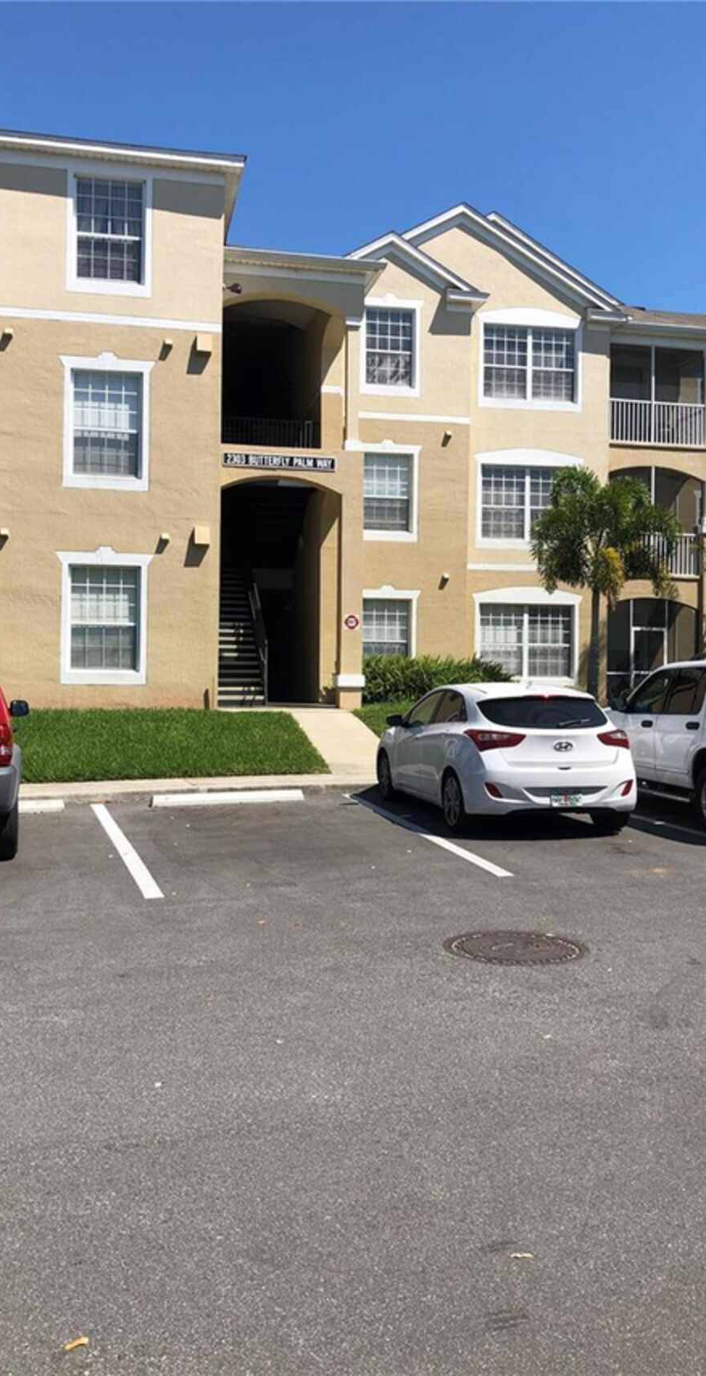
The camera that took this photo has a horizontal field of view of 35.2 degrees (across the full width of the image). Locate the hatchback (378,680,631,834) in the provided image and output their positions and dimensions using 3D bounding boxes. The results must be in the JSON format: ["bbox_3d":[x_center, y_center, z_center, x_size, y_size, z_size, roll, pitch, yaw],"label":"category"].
[{"bbox_3d":[1.520,0.685,12.430,1.800,1.470,4.300,0,1,-13],"label":"hatchback"}]

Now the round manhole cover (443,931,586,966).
[{"bbox_3d":[0.943,1.495,6.400,0.830,0.040,0.830,1,1,0],"label":"round manhole cover"}]

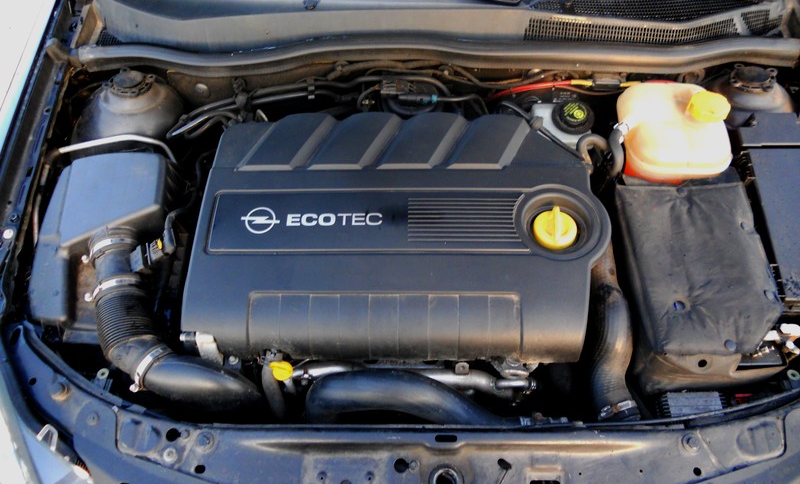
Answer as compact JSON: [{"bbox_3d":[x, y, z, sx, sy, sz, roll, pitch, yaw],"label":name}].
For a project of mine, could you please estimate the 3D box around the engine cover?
[{"bbox_3d":[-0.006,-0.025,0.980,0.585,0.125,0.390,0,59,0],"label":"engine cover"}]

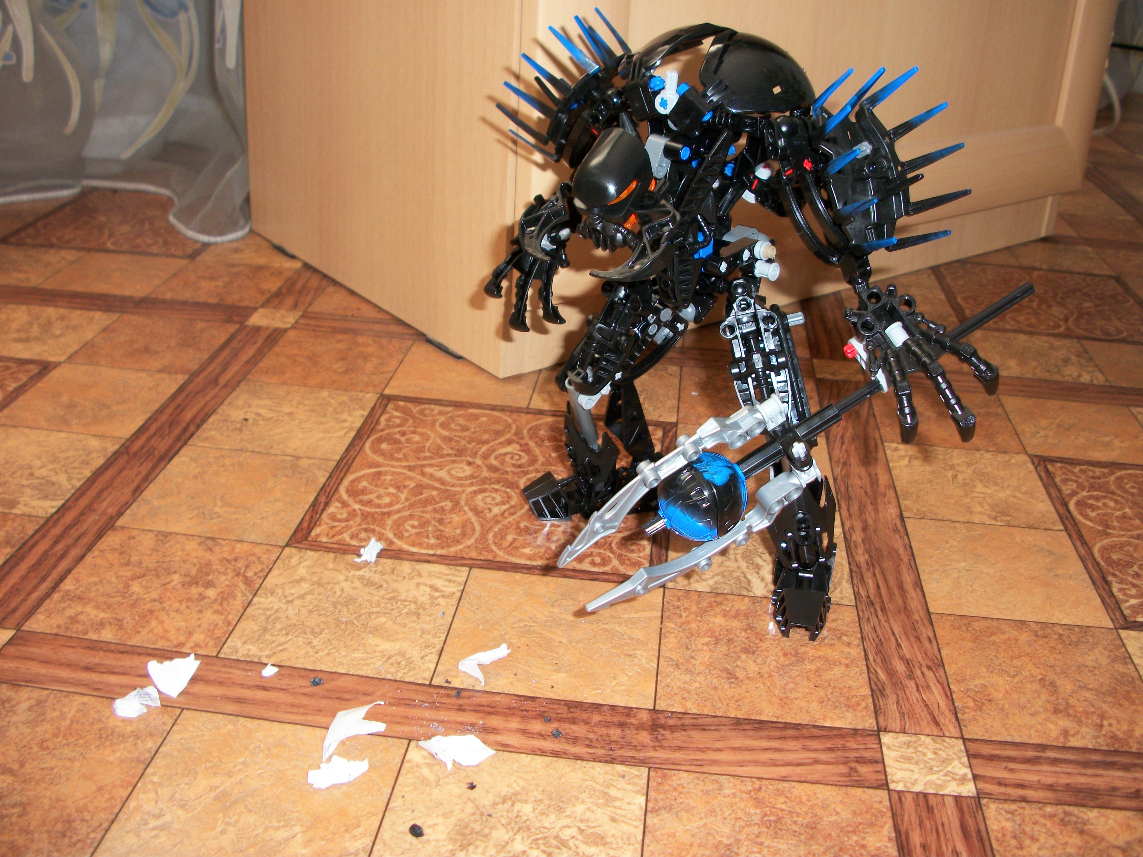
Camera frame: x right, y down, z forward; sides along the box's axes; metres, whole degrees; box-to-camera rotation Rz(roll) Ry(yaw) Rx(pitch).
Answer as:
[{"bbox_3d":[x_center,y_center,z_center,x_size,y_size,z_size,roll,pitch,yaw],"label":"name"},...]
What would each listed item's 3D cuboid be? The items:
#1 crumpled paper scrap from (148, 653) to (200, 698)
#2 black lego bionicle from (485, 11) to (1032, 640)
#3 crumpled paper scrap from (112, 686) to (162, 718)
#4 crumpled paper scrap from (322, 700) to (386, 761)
[{"bbox_3d":[-0.148,0.092,0.428,0.019,0.006,0.020,-7,28,-20],"label":"crumpled paper scrap"},{"bbox_3d":[0.071,-0.048,0.485,0.240,0.236,0.195,-20,34,-39],"label":"black lego bionicle"},{"bbox_3d":[-0.155,0.098,0.413,0.018,0.006,0.013,-8,28,-22],"label":"crumpled paper scrap"},{"bbox_3d":[-0.076,0.106,0.406,0.023,0.009,0.022,-2,26,-11],"label":"crumpled paper scrap"}]

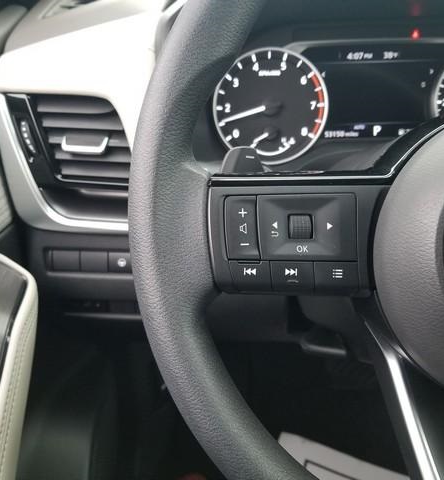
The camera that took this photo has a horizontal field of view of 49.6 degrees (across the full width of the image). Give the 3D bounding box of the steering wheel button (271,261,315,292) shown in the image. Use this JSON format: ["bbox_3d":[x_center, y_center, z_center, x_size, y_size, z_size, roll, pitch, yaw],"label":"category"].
[{"bbox_3d":[0.031,0.016,0.213,0.019,0.013,0.006,0,-6,3],"label":"steering wheel button"}]

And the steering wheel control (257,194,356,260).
[{"bbox_3d":[0.038,-0.005,0.215,0.043,0.029,0.008,0,-6,3],"label":"steering wheel control"}]

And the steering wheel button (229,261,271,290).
[{"bbox_3d":[0.013,0.016,0.214,0.018,0.013,0.006,0,-6,3],"label":"steering wheel button"}]

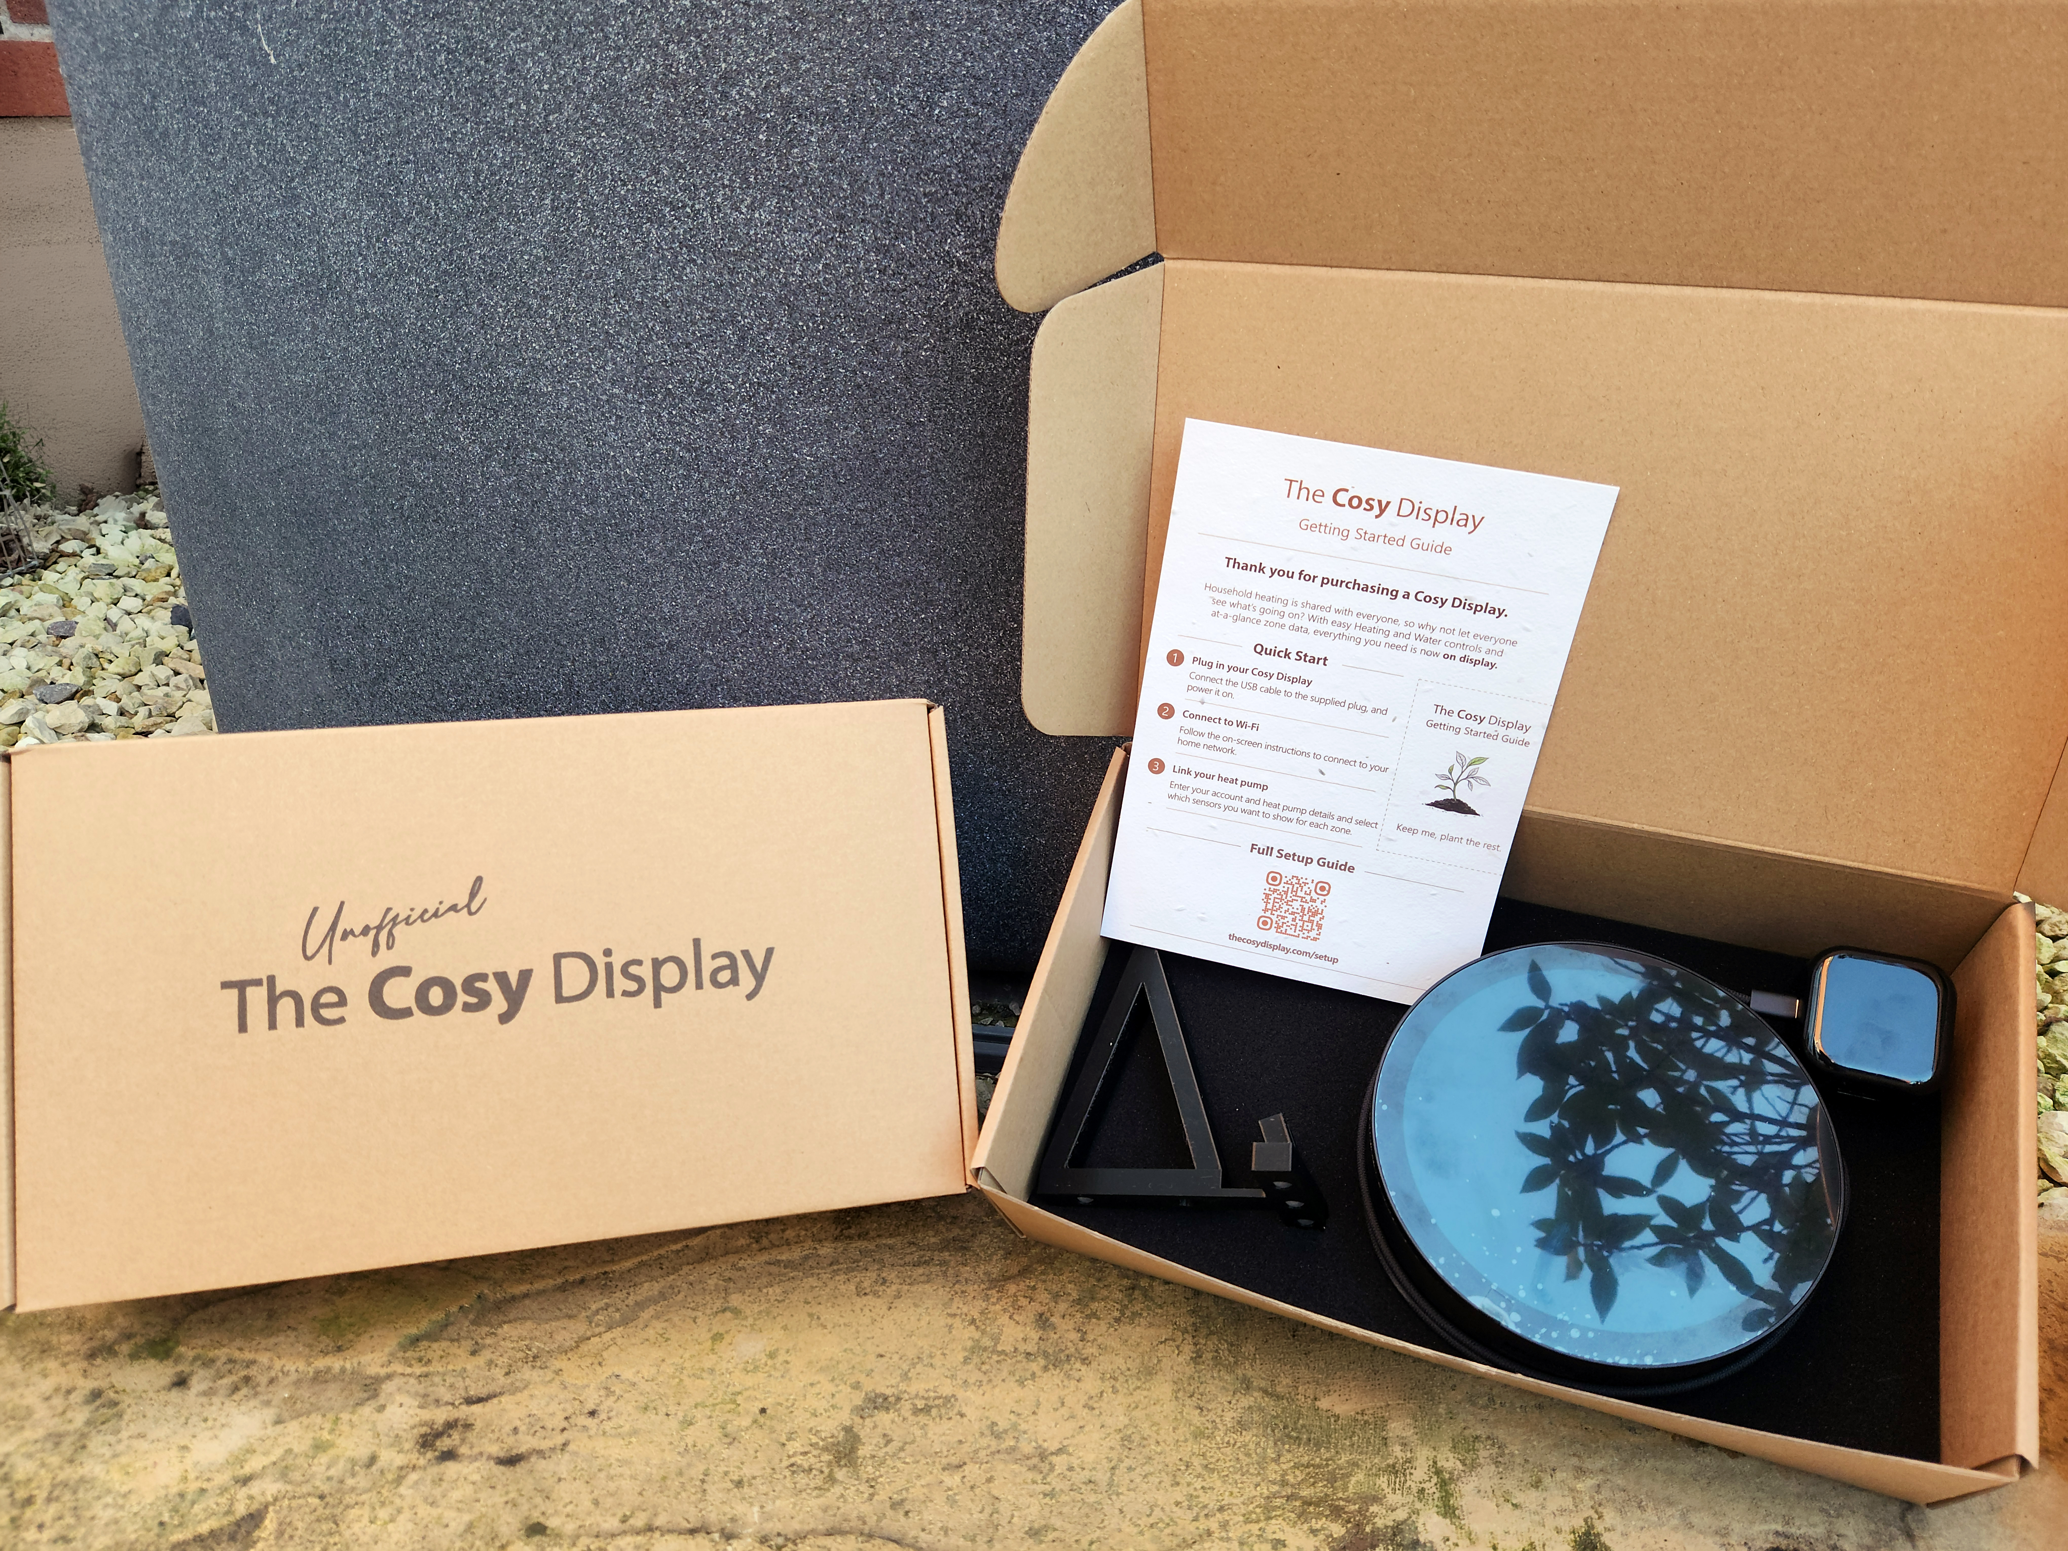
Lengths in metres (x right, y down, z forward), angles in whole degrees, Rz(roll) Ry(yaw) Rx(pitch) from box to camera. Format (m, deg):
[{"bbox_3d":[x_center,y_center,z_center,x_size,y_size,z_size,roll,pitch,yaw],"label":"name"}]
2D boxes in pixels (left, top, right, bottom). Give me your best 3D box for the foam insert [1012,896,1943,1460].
[{"bbox_3d":[0.170,0.132,0.537,0.313,0.027,0.175,10,60,19],"label":"foam insert"}]

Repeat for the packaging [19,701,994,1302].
[{"bbox_3d":[-0.194,0.079,0.531,0.322,0.184,0.092,-4,-6,-11],"label":"packaging"}]

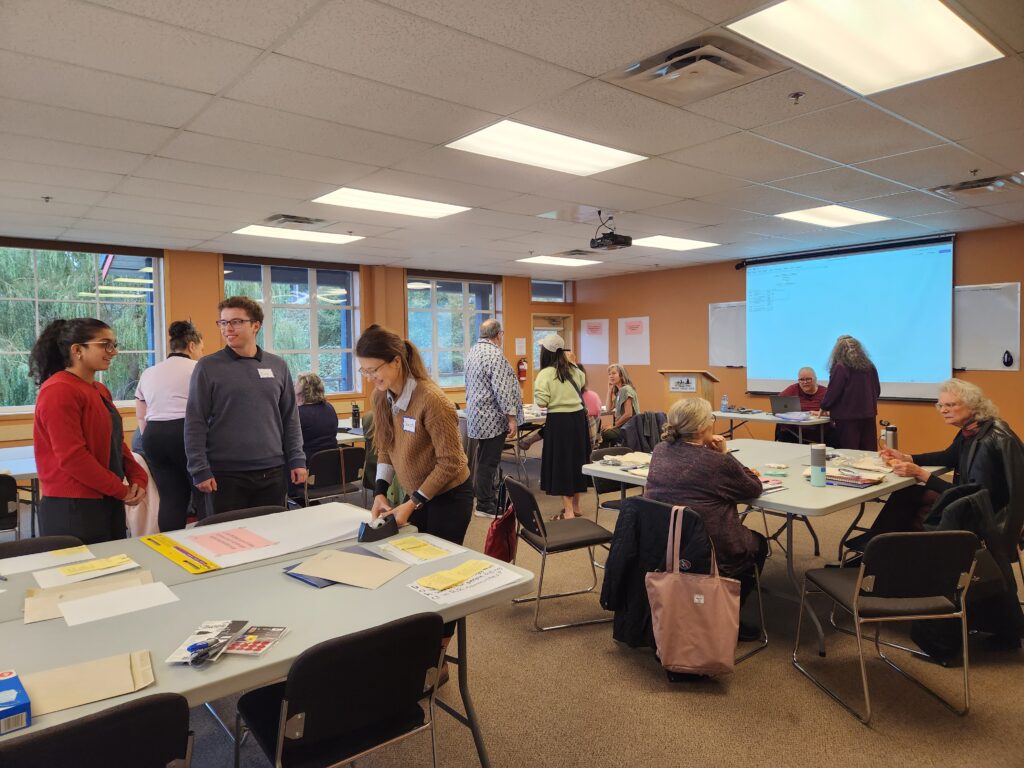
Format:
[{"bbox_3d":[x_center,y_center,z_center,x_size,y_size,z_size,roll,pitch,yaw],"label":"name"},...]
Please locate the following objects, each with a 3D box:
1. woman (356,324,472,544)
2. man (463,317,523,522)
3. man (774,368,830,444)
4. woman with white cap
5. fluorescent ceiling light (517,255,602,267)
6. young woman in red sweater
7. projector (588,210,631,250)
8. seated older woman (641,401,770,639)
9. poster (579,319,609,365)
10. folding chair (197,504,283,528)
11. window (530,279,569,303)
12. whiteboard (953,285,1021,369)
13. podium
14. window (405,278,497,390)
[{"bbox_3d":[-0.423,0.537,2.977,0.530,1.580,0.480,-3,4,-38],"label":"woman"},{"bbox_3d":[-0.201,0.287,6.146,0.400,1.760,0.520,-4,4,-40],"label":"man"},{"bbox_3d":[3.163,0.430,7.304,0.600,1.220,0.750,1,4,38],"label":"man"},{"bbox_3d":[0.446,0.357,5.986,0.390,1.600,0.470,2,4,42],"label":"woman with white cap"},{"bbox_3d":[0.660,-1.677,9.215,1.200,0.060,0.600,-4,4,-40],"label":"fluorescent ceiling light"},{"bbox_3d":[-1.903,0.537,3.005,0.470,1.660,0.450,-1,3,-5],"label":"young woman in red sweater"},{"bbox_3d":[0.876,-1.358,6.050,0.270,0.300,0.310,-4,4,-40],"label":"projector"},{"bbox_3d":[0.921,0.693,3.260,0.560,1.230,0.720,2,4,44],"label":"seated older woman"},{"bbox_3d":[1.407,-0.708,11.551,0.010,0.762,0.635,-4,4,-40],"label":"poster"},{"bbox_3d":[-1.048,0.963,2.895,0.480,0.760,0.560,-4,4,-40],"label":"folding chair"},{"bbox_3d":[0.639,-1.605,11.618,0.950,0.410,0.140,-4,4,-40],"label":"window"},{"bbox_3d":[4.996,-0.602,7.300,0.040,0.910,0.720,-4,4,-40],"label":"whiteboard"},{"bbox_3d":[2.157,0.412,8.367,0.480,1.190,0.650,-4,4,-44],"label":"podium"},{"bbox_3d":[-0.874,-0.776,10.477,1.780,1.660,0.140,-4,4,-40],"label":"window"}]

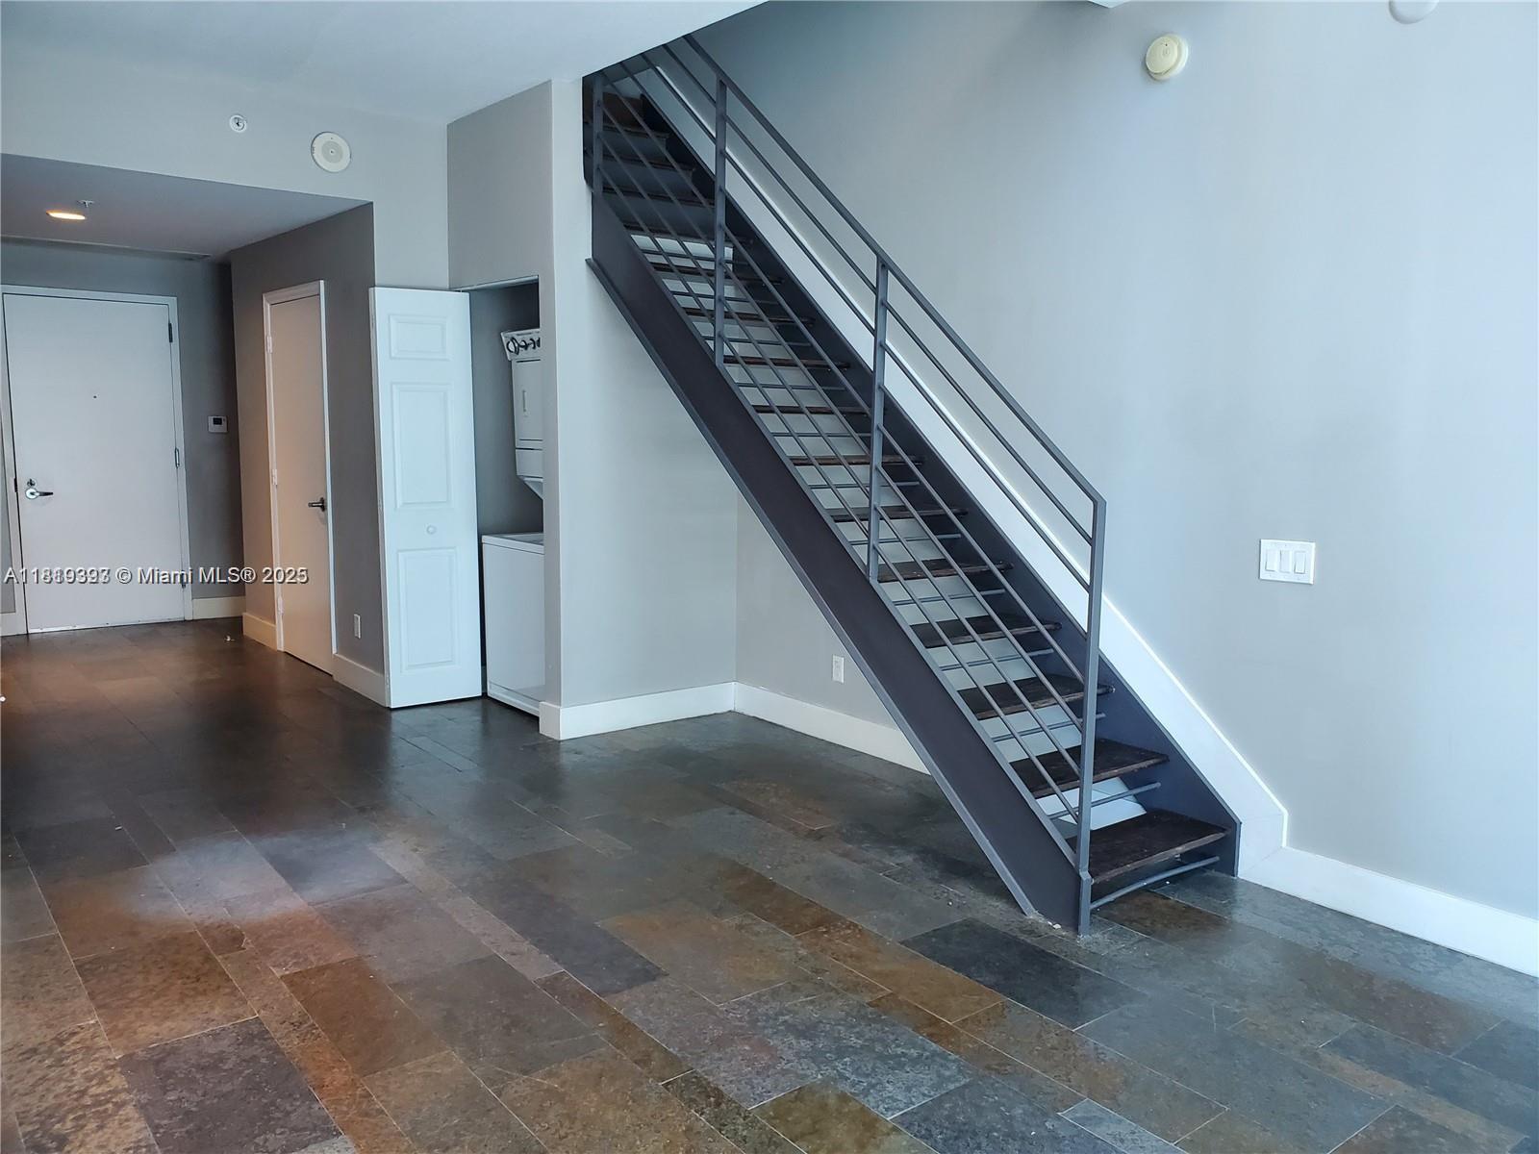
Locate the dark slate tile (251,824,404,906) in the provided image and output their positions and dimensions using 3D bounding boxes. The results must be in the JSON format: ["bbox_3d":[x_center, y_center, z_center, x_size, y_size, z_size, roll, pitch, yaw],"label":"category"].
[{"bbox_3d":[-1.430,0.938,3.750,0.299,0.011,0.601,-5,9,-38],"label":"dark slate tile"}]

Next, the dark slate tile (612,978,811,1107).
[{"bbox_3d":[-0.150,1.085,2.730,0.198,0.011,0.601,-5,9,-38],"label":"dark slate tile"}]

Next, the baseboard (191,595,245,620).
[{"bbox_3d":[-3.894,0.223,8.203,0.365,0.142,0.015,-6,10,-39],"label":"baseboard"}]

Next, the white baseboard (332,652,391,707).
[{"bbox_3d":[-2.182,0.541,6.150,0.016,0.144,0.795,-5,9,-38],"label":"white baseboard"}]

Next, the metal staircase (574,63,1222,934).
[{"bbox_3d":[0.164,-0.770,4.578,0.779,3.190,3.400,-6,10,-39],"label":"metal staircase"}]

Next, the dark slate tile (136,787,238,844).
[{"bbox_3d":[-2.147,0.863,4.209,0.206,0.012,0.602,-6,10,-39],"label":"dark slate tile"}]

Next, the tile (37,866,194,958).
[{"bbox_3d":[-1.886,0.963,3.332,0.297,0.014,0.605,-5,9,-39],"label":"tile"}]

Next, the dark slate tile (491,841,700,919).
[{"bbox_3d":[-0.573,0.962,3.655,0.309,0.012,0.595,-6,10,-39],"label":"dark slate tile"}]

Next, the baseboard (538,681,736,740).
[{"bbox_3d":[-0.605,0.619,5.532,0.979,0.149,0.167,-6,10,-39],"label":"baseboard"}]

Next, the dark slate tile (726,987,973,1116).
[{"bbox_3d":[0.178,1.090,2.724,0.299,0.011,0.601,-5,9,-38],"label":"dark slate tile"}]

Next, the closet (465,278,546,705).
[{"bbox_3d":[-0.966,-0.371,5.772,0.856,2.045,0.957,-6,10,-39],"label":"closet"}]

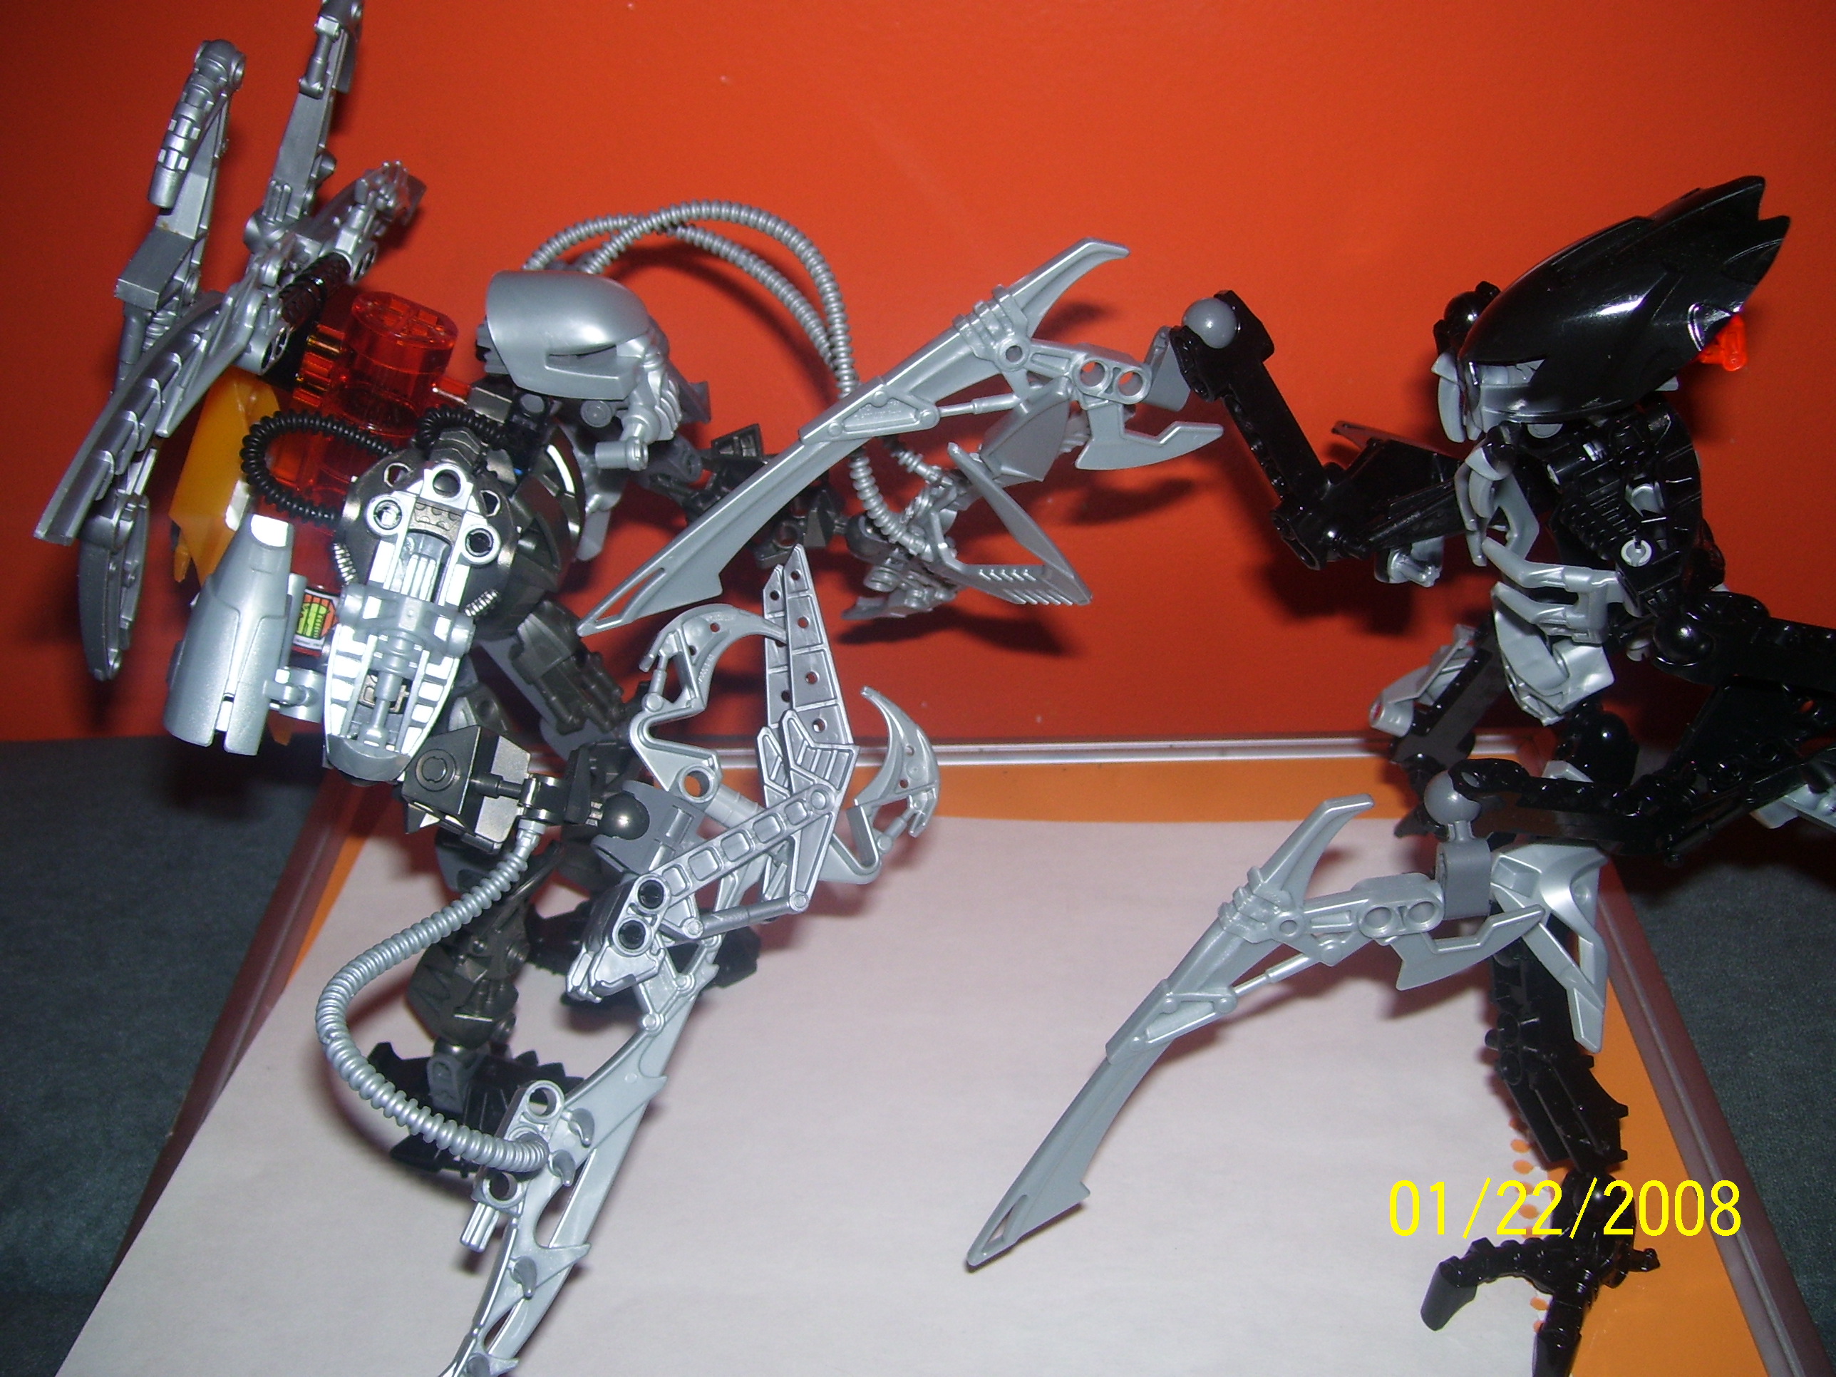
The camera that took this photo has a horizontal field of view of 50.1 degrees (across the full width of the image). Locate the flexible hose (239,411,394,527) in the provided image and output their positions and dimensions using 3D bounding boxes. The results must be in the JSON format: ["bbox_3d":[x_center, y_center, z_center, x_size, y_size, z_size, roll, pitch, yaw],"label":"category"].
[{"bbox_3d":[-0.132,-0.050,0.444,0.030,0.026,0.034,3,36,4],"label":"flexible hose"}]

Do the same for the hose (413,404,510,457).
[{"bbox_3d":[-0.105,-0.058,0.452,0.027,0.019,0.014,-6,36,-8],"label":"hose"}]

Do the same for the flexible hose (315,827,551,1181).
[{"bbox_3d":[-0.085,0.049,0.352,0.037,0.029,0.088,-5,36,-7],"label":"flexible hose"}]

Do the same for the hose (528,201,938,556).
[{"bbox_3d":[-0.039,-0.083,0.479,0.109,0.070,0.061,12,38,16],"label":"hose"}]

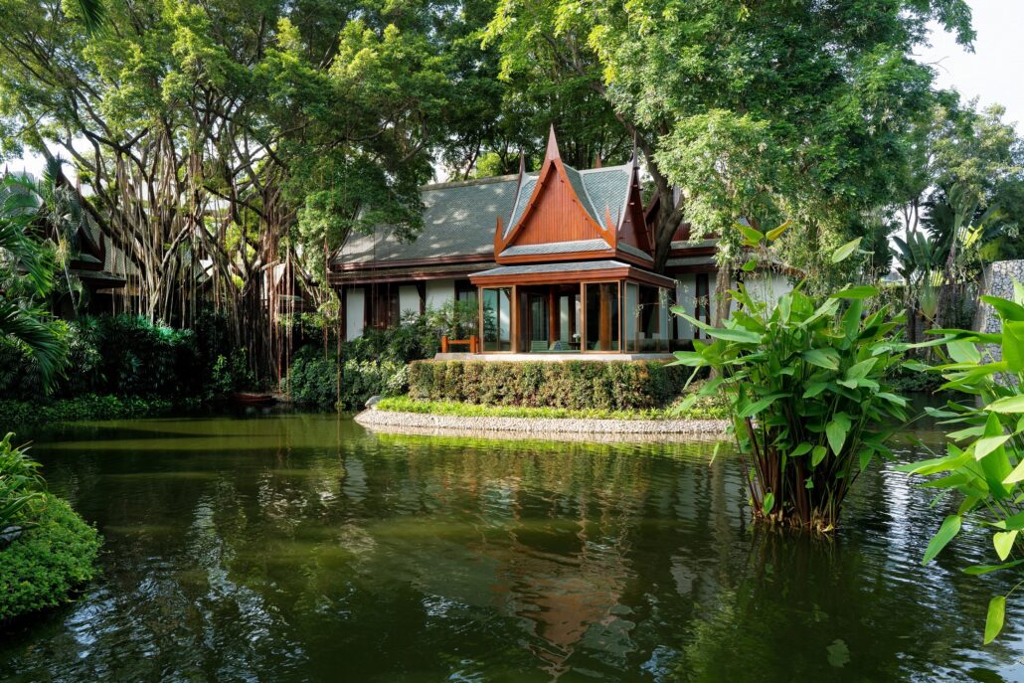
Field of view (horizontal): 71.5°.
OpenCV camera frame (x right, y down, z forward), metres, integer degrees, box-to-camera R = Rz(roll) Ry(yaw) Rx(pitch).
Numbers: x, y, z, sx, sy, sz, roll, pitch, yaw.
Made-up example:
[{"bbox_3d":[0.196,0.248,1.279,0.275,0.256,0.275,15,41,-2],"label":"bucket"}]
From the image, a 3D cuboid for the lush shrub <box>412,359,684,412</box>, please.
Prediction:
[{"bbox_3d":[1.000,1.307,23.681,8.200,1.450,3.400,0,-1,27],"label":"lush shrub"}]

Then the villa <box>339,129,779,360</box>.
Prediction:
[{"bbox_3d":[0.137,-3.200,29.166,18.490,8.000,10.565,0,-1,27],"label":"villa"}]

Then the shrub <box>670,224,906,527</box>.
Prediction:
[{"bbox_3d":[3.300,0.394,8.395,2.750,3.500,2.500,0,-1,0],"label":"shrub"}]

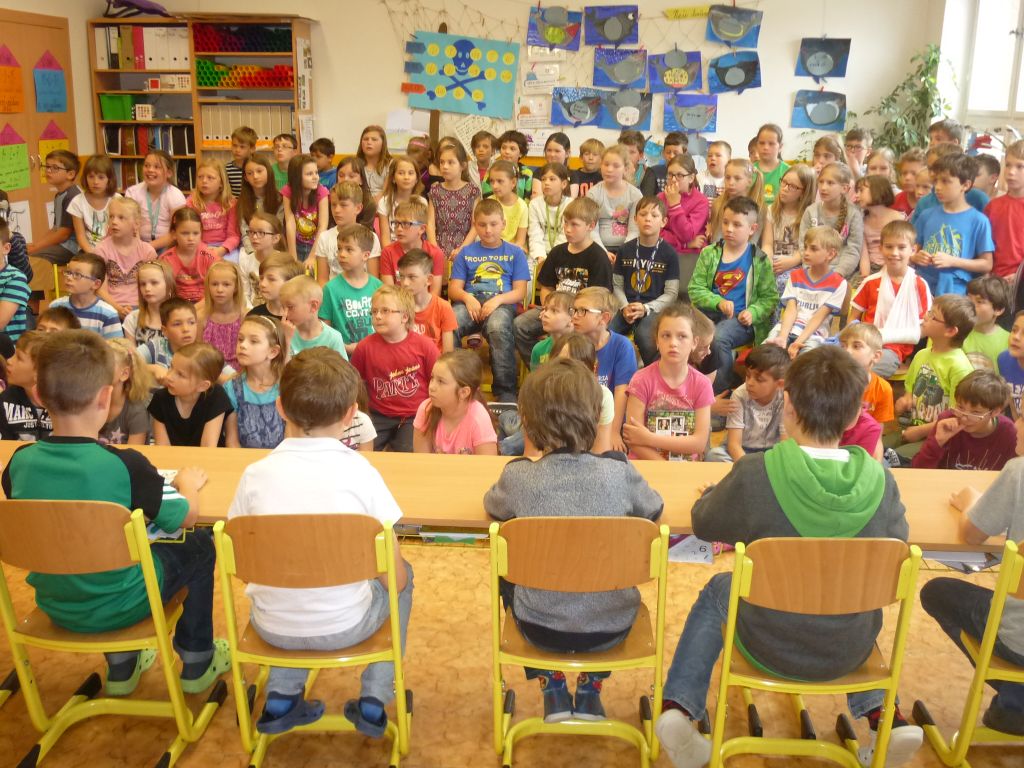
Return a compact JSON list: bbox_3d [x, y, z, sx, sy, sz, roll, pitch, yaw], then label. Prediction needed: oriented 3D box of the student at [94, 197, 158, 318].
[{"bbox_3d":[-1.944,-0.354,4.882,0.400,1.131,0.620,4,16,11],"label":"student"}]

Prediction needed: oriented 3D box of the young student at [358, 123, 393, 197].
[{"bbox_3d":[-0.971,-1.126,7.058,0.380,1.440,0.260,0,16,-3],"label":"young student"}]

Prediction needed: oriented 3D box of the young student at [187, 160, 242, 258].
[{"bbox_3d":[-1.786,-0.802,5.921,0.400,1.090,0.600,-1,17,-7],"label":"young student"}]

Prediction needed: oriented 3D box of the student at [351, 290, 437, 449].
[{"bbox_3d":[-0.516,-0.033,4.287,0.420,0.830,0.580,1,16,2],"label":"student"}]

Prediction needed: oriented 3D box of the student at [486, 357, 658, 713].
[{"bbox_3d":[0.162,0.372,2.569,0.440,1.040,0.550,1,16,0],"label":"student"}]

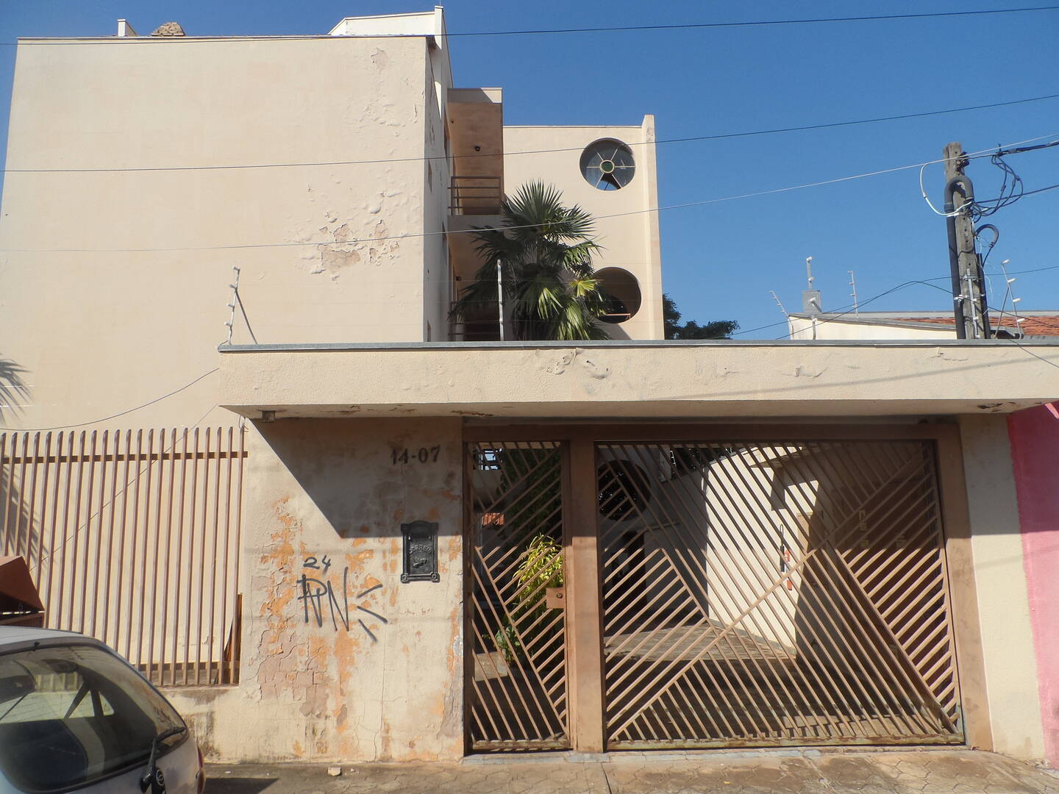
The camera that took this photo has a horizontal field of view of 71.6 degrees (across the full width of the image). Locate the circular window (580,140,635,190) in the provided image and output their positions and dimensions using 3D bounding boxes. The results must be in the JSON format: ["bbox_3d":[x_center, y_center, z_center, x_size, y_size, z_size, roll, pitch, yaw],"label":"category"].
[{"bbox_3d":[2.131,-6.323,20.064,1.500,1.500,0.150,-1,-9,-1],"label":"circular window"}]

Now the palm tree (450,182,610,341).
[{"bbox_3d":[0.035,0.045,12.538,2.752,7.884,2.752,-1,-9,-1],"label":"palm tree"}]

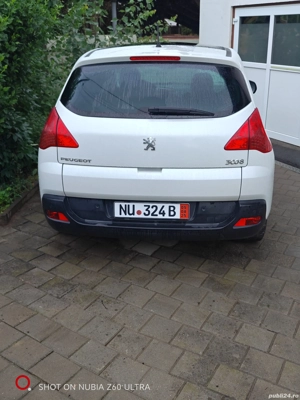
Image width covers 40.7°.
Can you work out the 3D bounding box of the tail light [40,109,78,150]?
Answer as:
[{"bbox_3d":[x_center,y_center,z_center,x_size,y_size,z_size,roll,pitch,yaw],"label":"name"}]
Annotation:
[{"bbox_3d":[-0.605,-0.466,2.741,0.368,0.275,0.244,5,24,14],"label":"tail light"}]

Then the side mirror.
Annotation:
[{"bbox_3d":[1.150,-1.358,4.834,0.250,0.190,0.150,1,23,5],"label":"side mirror"}]

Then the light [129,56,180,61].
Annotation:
[{"bbox_3d":[0.033,-0.961,2.740,0.350,0.030,0.040,1,23,5],"label":"light"}]

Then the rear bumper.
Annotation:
[{"bbox_3d":[0.018,0.090,2.884,1.630,0.310,0.380,1,23,5],"label":"rear bumper"}]

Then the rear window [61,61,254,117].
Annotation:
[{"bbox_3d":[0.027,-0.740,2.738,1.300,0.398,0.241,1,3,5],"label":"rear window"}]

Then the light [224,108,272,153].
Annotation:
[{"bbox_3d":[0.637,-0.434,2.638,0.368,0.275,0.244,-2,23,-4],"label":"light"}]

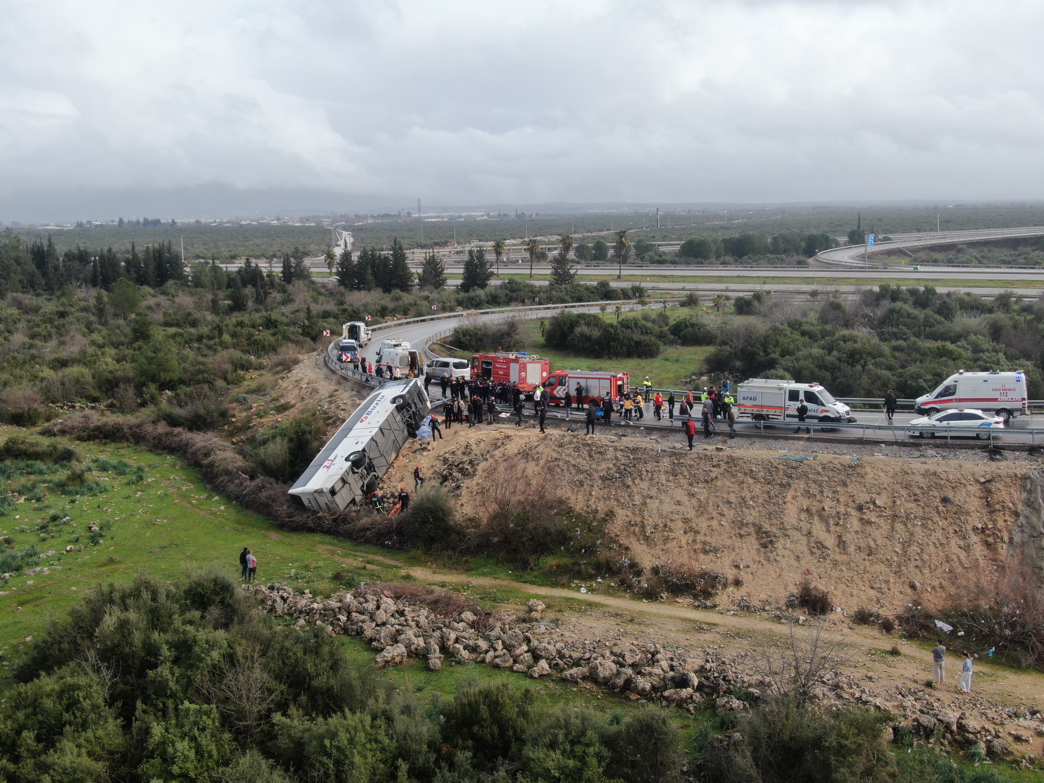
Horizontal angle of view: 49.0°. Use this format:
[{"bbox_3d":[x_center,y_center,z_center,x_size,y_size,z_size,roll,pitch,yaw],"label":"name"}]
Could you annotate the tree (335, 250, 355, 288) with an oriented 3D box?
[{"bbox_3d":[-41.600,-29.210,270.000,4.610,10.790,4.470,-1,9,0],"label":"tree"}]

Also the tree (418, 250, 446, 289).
[{"bbox_3d":[-20.920,-28.250,266.000,6.820,9.600,6.610,-1,9,0],"label":"tree"}]

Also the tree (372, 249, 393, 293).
[{"bbox_3d":[-32.130,-27.810,264.000,4.700,10.180,4.560,-1,9,0],"label":"tree"}]

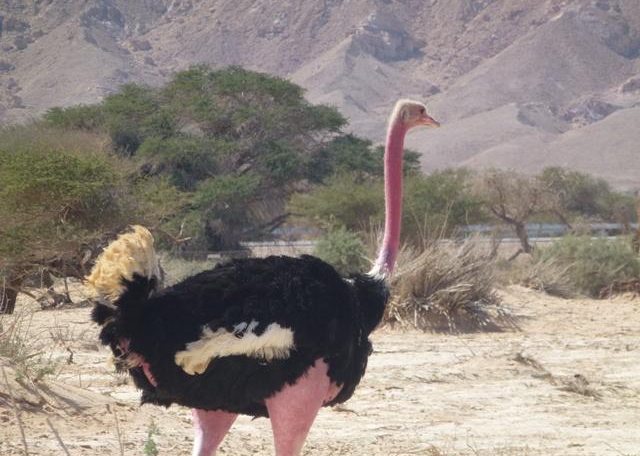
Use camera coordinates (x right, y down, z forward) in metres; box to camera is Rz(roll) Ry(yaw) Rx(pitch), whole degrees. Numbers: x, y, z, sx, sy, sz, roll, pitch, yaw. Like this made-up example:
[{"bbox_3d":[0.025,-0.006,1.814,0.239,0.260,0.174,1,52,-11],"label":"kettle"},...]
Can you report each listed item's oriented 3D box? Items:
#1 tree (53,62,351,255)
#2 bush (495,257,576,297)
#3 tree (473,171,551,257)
[{"bbox_3d":[-3.243,-1.859,143.000,8.359,5.048,7.105,0,0,0],"label":"tree"},{"bbox_3d":[3.451,0.789,84.000,1.275,0.670,1.084,0,0,0],"label":"bush"},{"bbox_3d":[4.884,-0.391,133.000,1.969,2.221,1.772,0,0,0],"label":"tree"}]

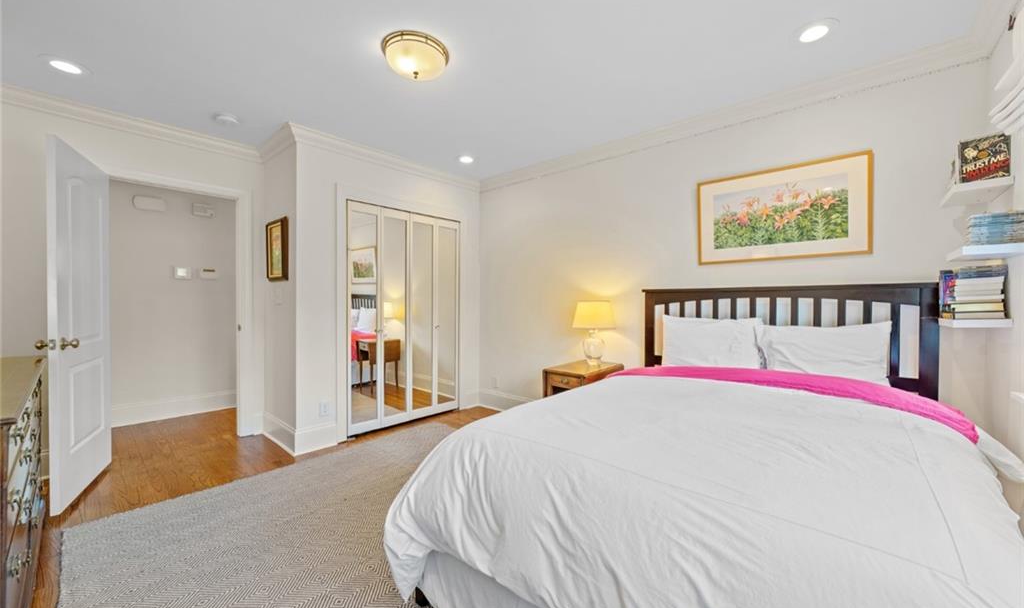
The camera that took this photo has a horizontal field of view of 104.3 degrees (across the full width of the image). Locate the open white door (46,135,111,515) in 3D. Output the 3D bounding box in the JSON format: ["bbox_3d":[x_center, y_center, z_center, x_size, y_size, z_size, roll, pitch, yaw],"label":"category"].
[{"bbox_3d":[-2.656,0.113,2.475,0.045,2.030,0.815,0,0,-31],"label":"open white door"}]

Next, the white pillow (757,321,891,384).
[{"bbox_3d":[1.748,0.306,2.268,0.610,0.420,0.160,0,-14,42],"label":"white pillow"}]

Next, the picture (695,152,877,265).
[{"bbox_3d":[1.686,-0.568,2.551,0.925,0.582,0.030,0,0,42],"label":"picture"}]

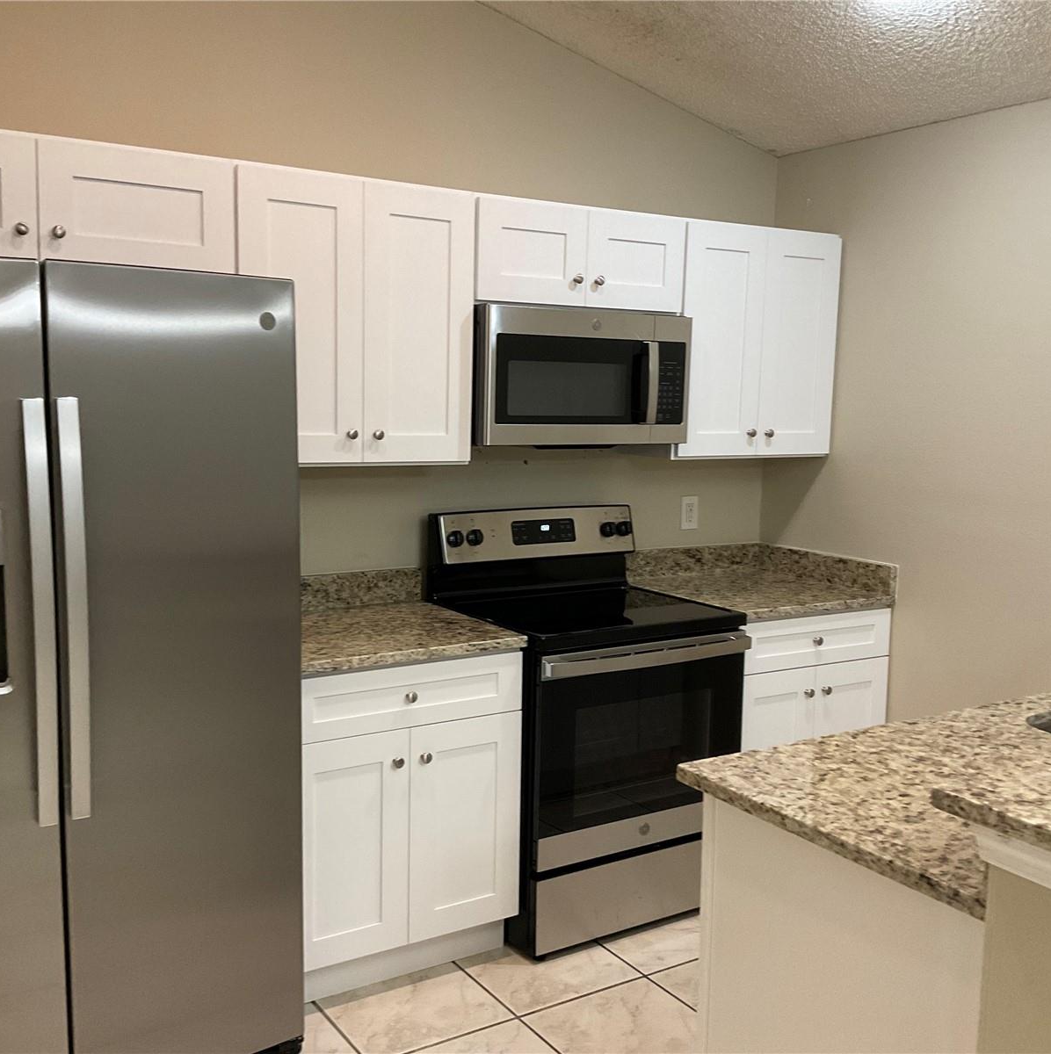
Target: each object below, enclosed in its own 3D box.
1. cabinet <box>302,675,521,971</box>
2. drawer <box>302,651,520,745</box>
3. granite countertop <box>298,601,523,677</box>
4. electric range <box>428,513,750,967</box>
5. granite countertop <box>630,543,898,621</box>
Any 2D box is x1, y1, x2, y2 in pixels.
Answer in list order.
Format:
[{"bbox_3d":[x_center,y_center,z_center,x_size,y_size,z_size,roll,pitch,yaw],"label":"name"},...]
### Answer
[{"bbox_3d":[-0.468,0.728,3.365,0.695,0.841,0.615,-3,8,-33],"label":"cabinet"},{"bbox_3d":[-0.429,0.417,3.278,0.691,0.164,0.505,-3,8,-33],"label":"drawer"},{"bbox_3d":[-0.453,0.298,3.302,0.685,0.034,0.644,-3,8,-33],"label":"granite countertop"},{"bbox_3d":[0.187,0.570,3.702,0.757,1.195,0.692,-3,8,-33],"label":"electric range"},{"bbox_3d":[0.790,0.178,4.095,0.690,0.138,0.649,-3,8,-33],"label":"granite countertop"}]

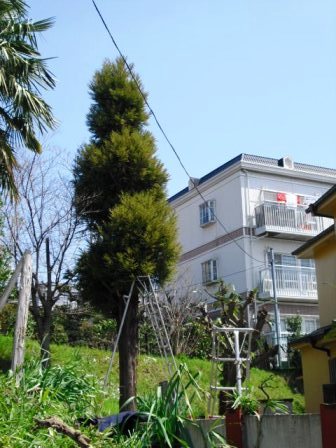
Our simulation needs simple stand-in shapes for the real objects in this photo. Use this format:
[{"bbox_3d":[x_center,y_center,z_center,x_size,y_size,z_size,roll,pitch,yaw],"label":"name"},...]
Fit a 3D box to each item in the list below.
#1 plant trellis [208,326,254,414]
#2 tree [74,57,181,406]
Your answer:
[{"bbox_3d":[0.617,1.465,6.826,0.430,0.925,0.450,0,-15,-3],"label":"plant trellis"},{"bbox_3d":[-0.762,-0.036,12.893,1.950,6.872,1.900,-1,-16,0],"label":"tree"}]

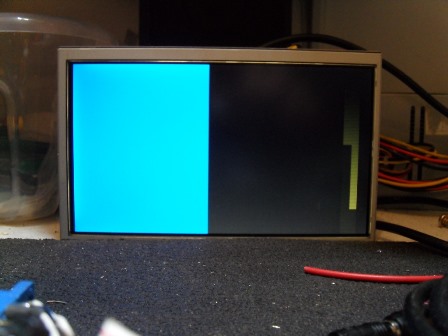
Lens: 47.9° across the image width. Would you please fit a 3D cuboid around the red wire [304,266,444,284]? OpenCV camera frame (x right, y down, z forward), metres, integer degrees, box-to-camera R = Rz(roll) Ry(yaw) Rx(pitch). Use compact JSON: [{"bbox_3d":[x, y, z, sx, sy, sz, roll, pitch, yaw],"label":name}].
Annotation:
[{"bbox_3d":[0.063,0.044,0.207,0.059,0.003,0.008,1,7,6],"label":"red wire"}]

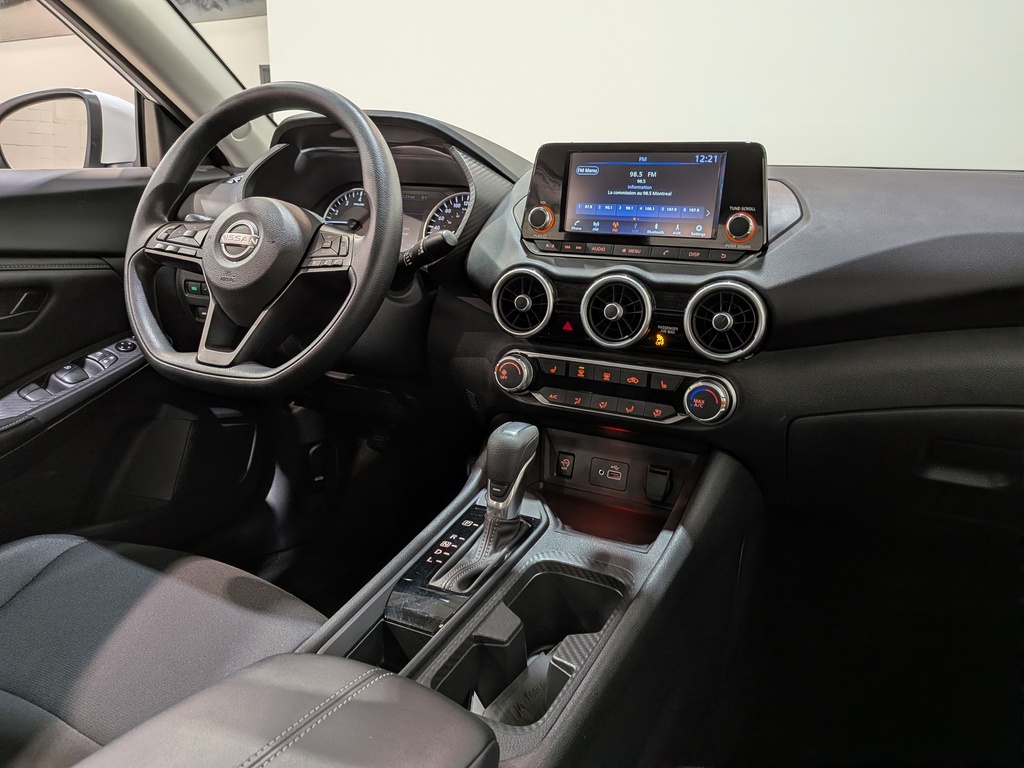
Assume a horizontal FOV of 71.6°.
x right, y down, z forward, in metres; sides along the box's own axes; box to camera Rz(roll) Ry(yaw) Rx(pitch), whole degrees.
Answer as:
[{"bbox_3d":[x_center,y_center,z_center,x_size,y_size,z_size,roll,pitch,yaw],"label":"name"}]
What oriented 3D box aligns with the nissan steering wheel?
[{"bbox_3d":[-0.273,-0.159,0.792,0.368,0.358,0.100,9,-7,25],"label":"nissan steering wheel"}]

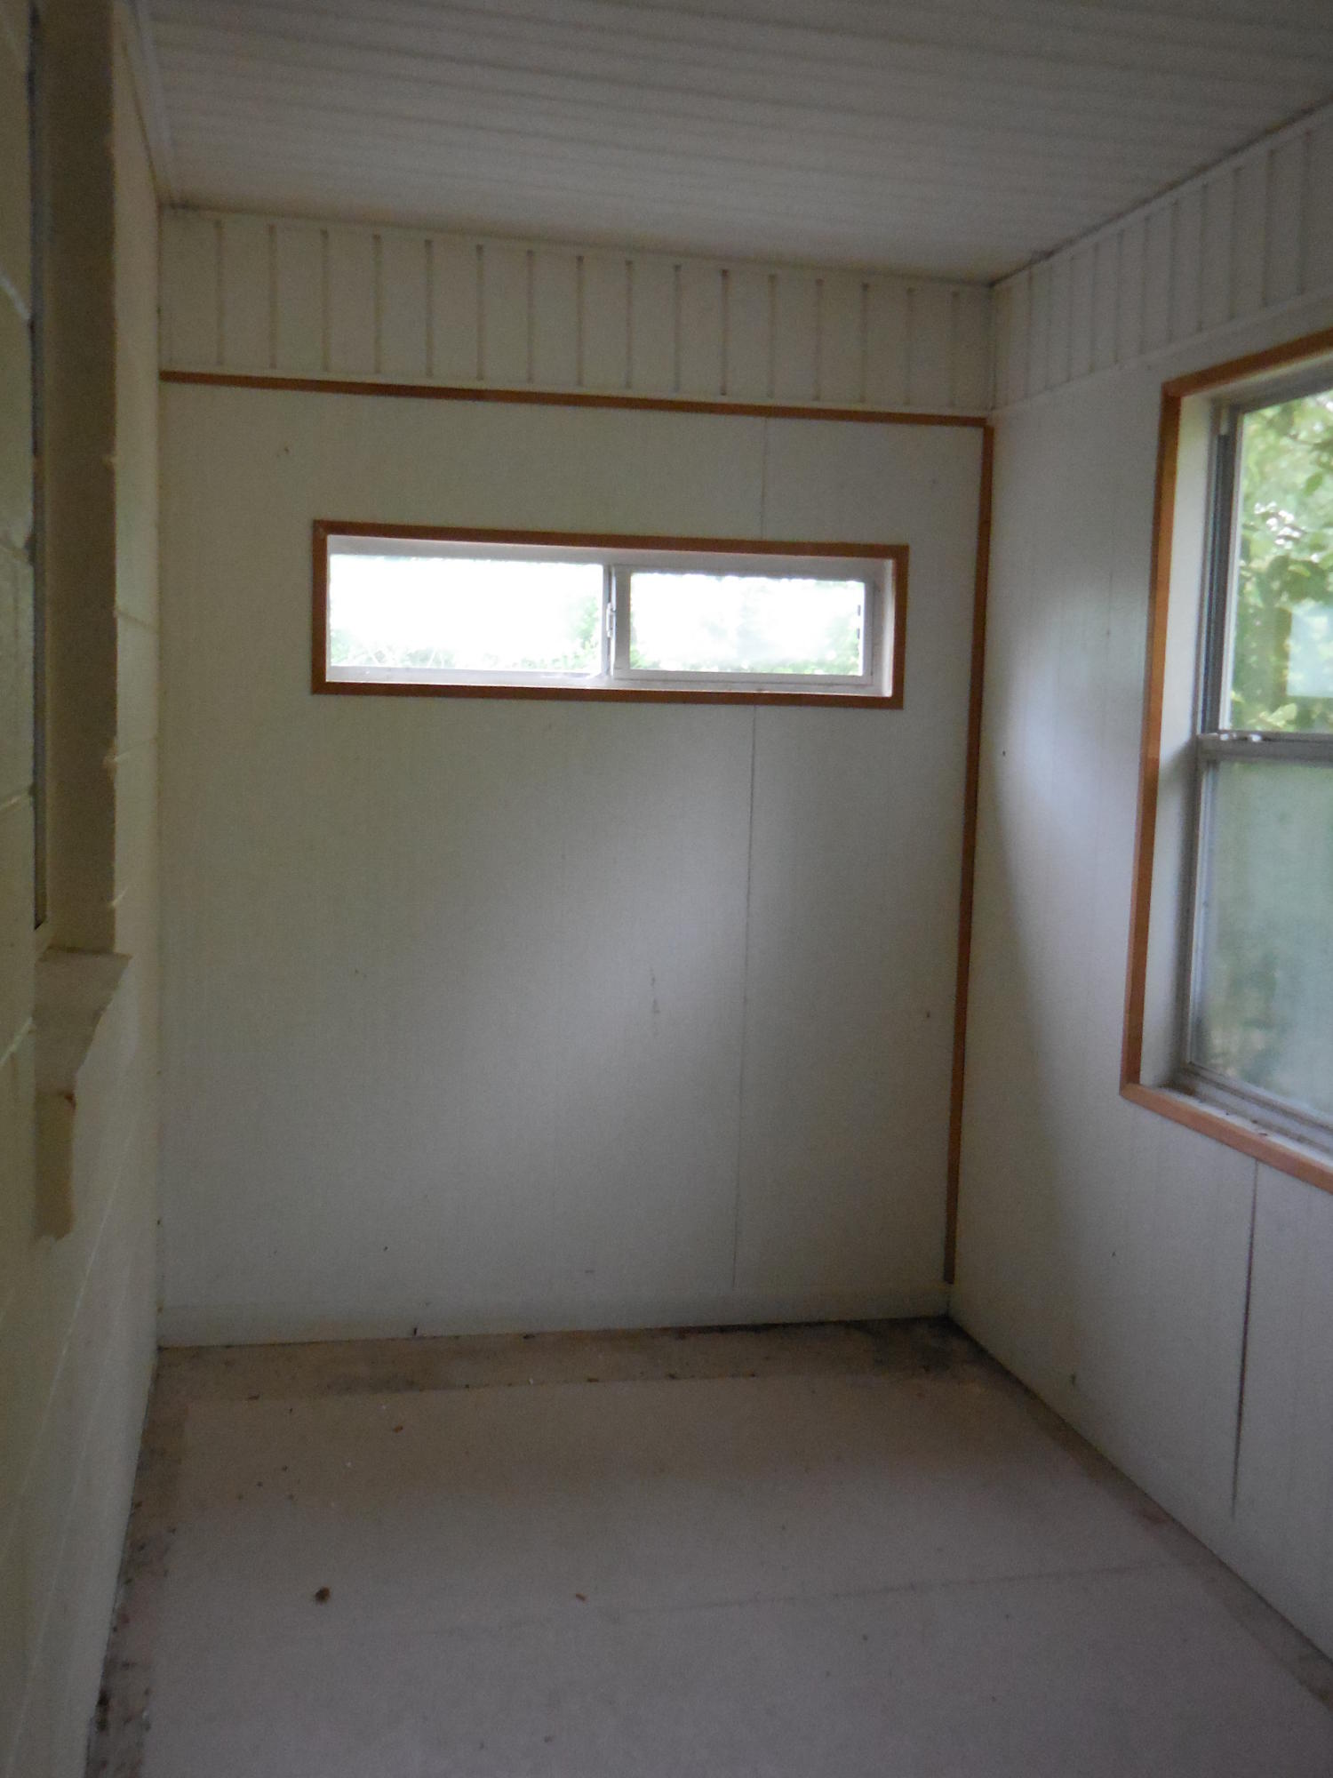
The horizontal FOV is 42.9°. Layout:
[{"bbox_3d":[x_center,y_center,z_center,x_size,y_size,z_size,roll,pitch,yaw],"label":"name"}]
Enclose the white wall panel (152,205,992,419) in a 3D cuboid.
[{"bbox_3d":[-0.140,-1.158,3.473,1.720,0.305,0.040,0,7,-13],"label":"white wall panel"}]

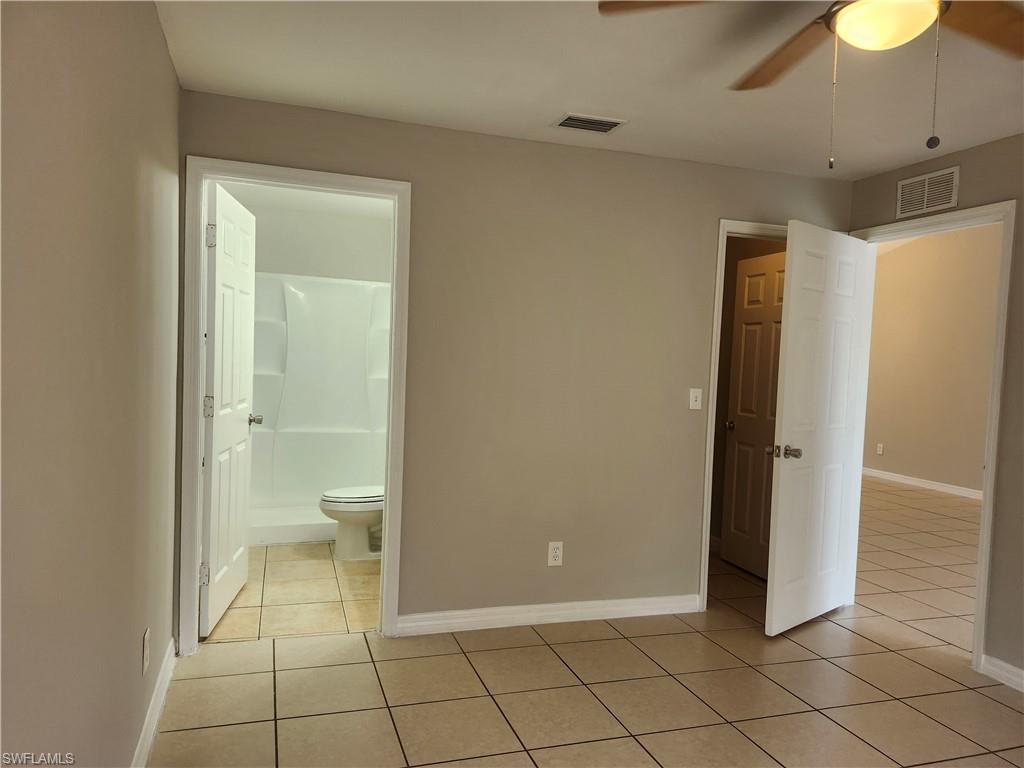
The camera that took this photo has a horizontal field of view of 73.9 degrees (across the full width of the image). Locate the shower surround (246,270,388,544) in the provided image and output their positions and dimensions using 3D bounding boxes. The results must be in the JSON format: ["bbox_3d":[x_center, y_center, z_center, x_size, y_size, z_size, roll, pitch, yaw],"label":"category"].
[{"bbox_3d":[-1.404,0.128,5.177,1.520,1.945,0.820,2,2,-18],"label":"shower surround"}]

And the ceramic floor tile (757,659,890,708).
[{"bbox_3d":[1.316,1.274,2.892,0.393,0.010,0.389,2,2,-17],"label":"ceramic floor tile"}]

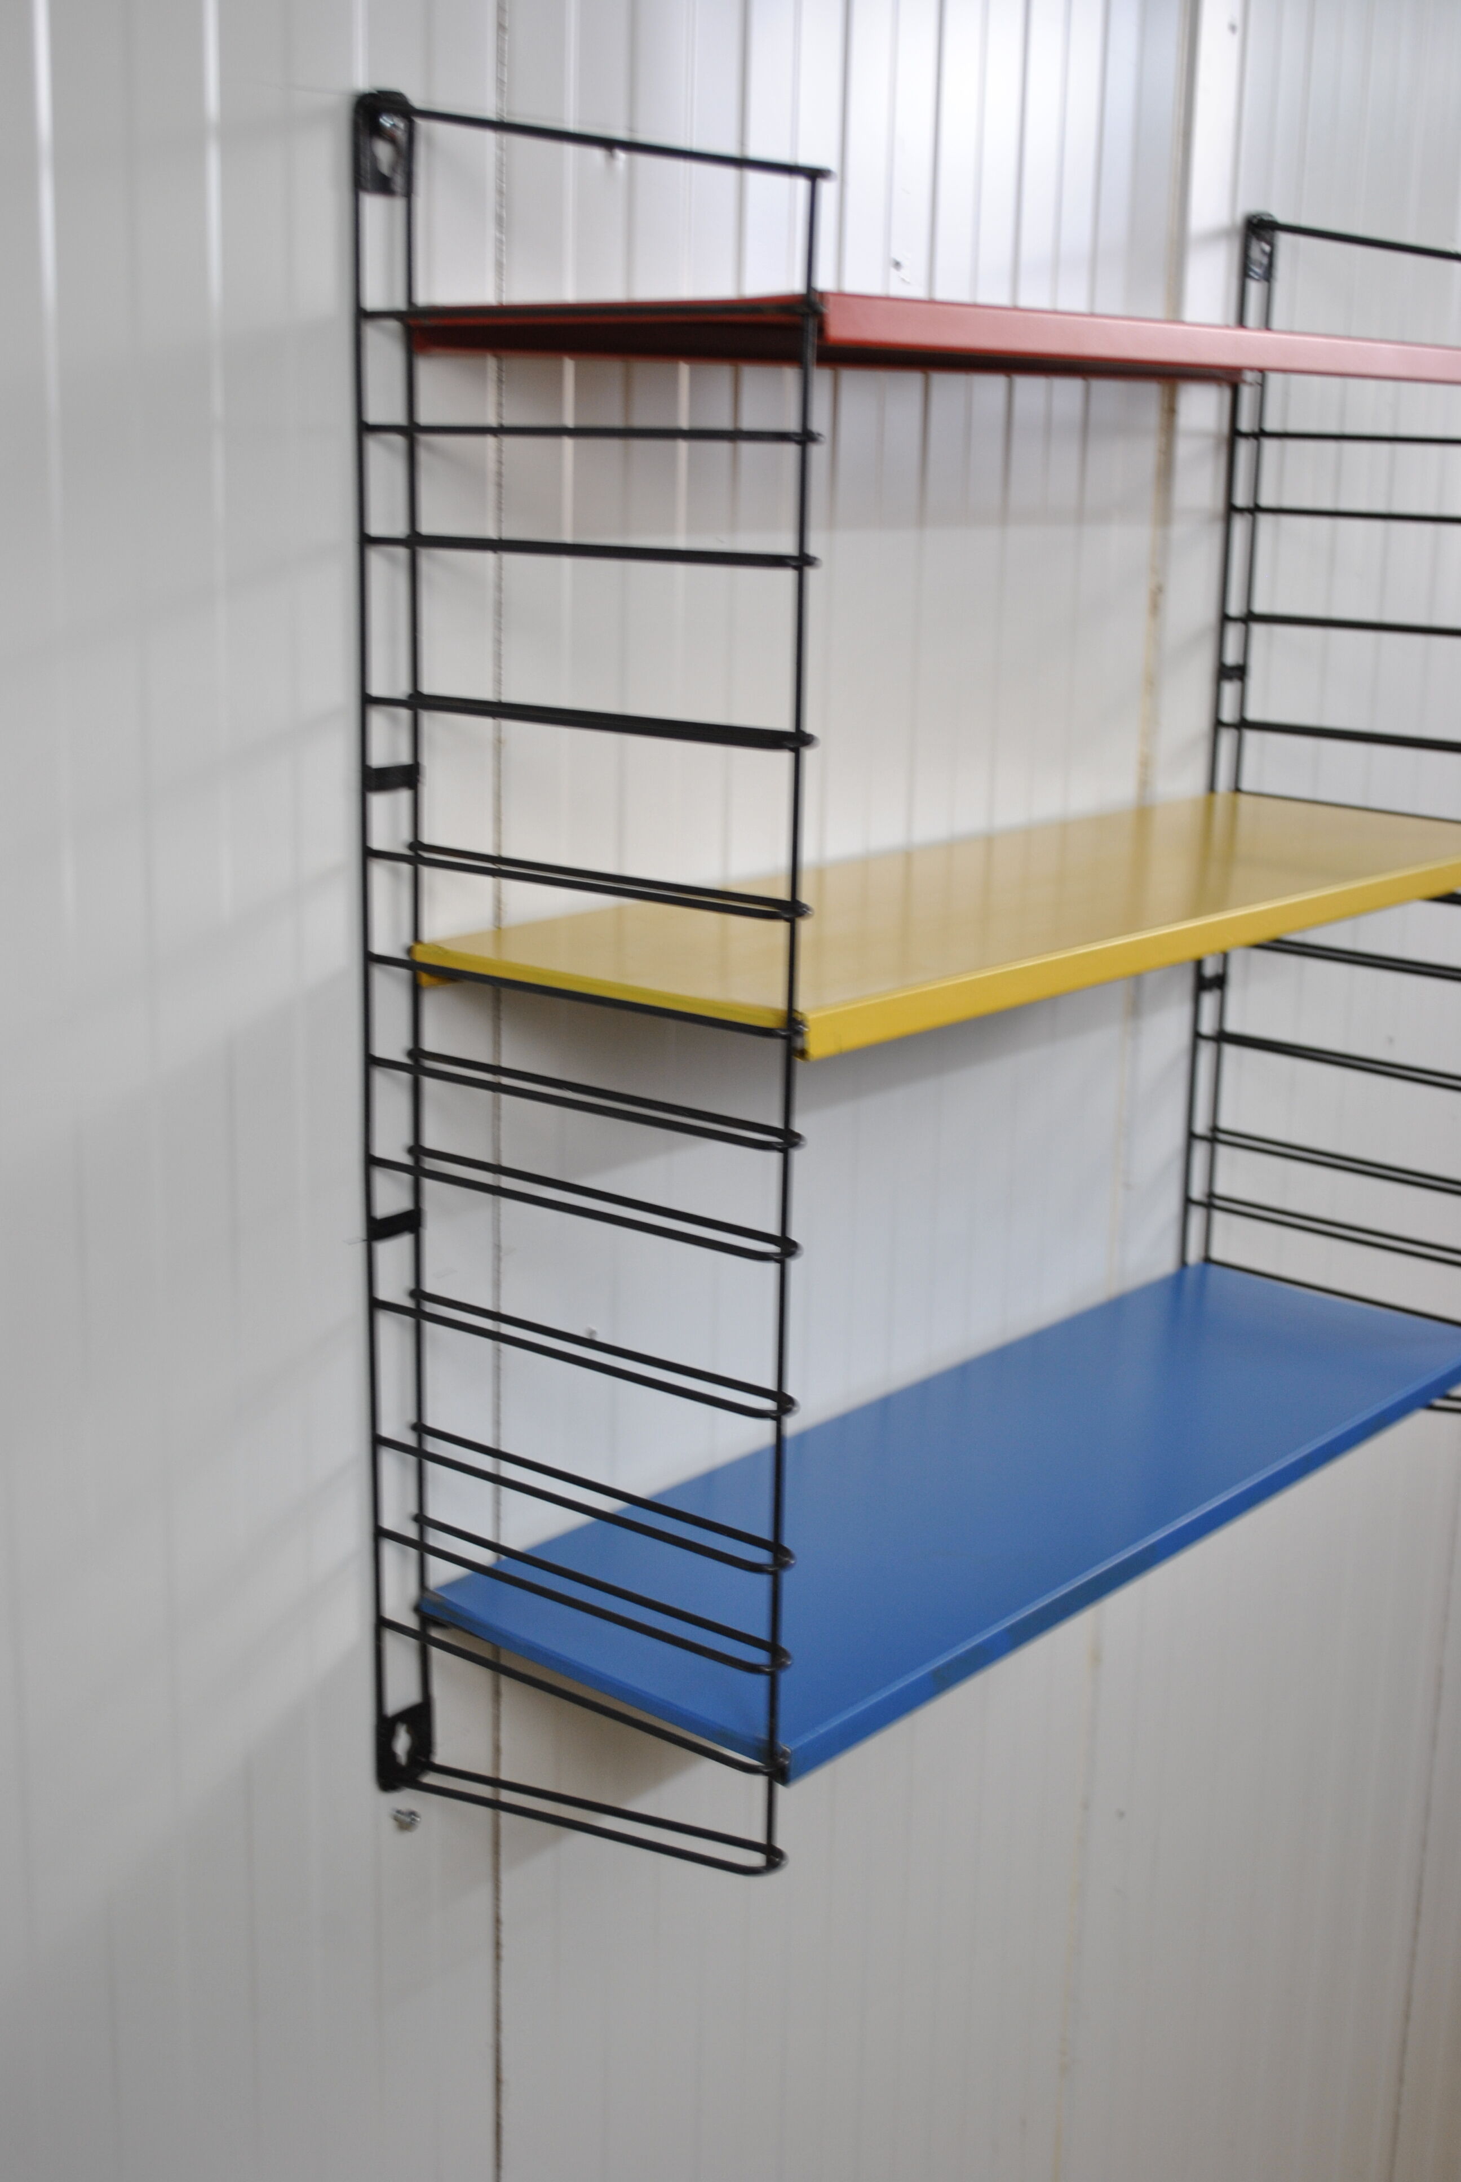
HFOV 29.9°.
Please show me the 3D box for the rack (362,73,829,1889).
[{"bbox_3d":[-0.055,-0.019,1.030,0.211,0.680,0.030,12,17,38],"label":"rack"}]

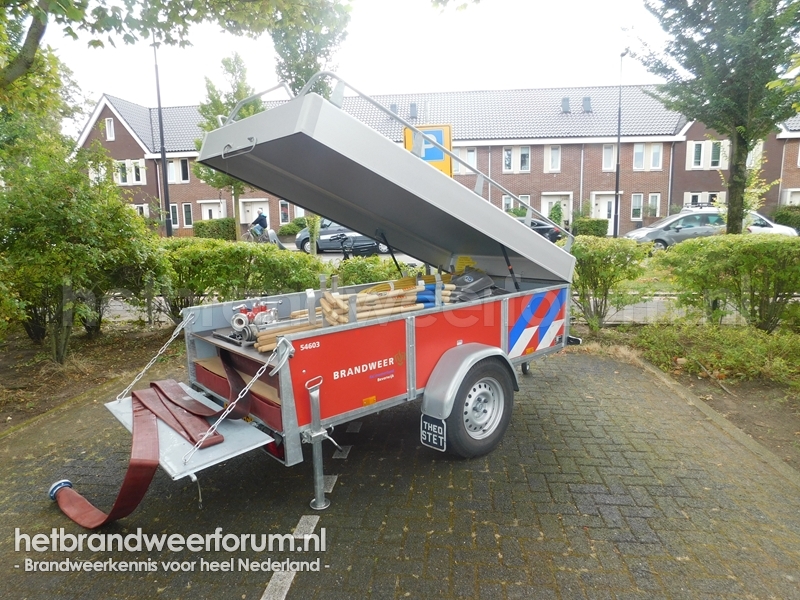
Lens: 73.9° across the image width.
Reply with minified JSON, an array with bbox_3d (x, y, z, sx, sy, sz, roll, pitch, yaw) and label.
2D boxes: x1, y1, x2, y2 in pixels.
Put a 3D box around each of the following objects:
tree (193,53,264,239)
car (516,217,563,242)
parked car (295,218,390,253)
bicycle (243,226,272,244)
[{"bbox_3d":[-7.149,-6.464,23.100,3.500,8.720,3.500,0,9,10],"label":"tree"},{"bbox_3d":[3.680,-2.468,19.900,4.400,1.430,1.780,0,9,10],"label":"car"},{"bbox_3d":[-2.000,-2.641,21.000,4.280,1.640,1.750,0,9,10],"label":"parked car"},{"bbox_3d":[-7.239,-3.218,27.000,1.750,1.080,0.600,0,9,10],"label":"bicycle"}]

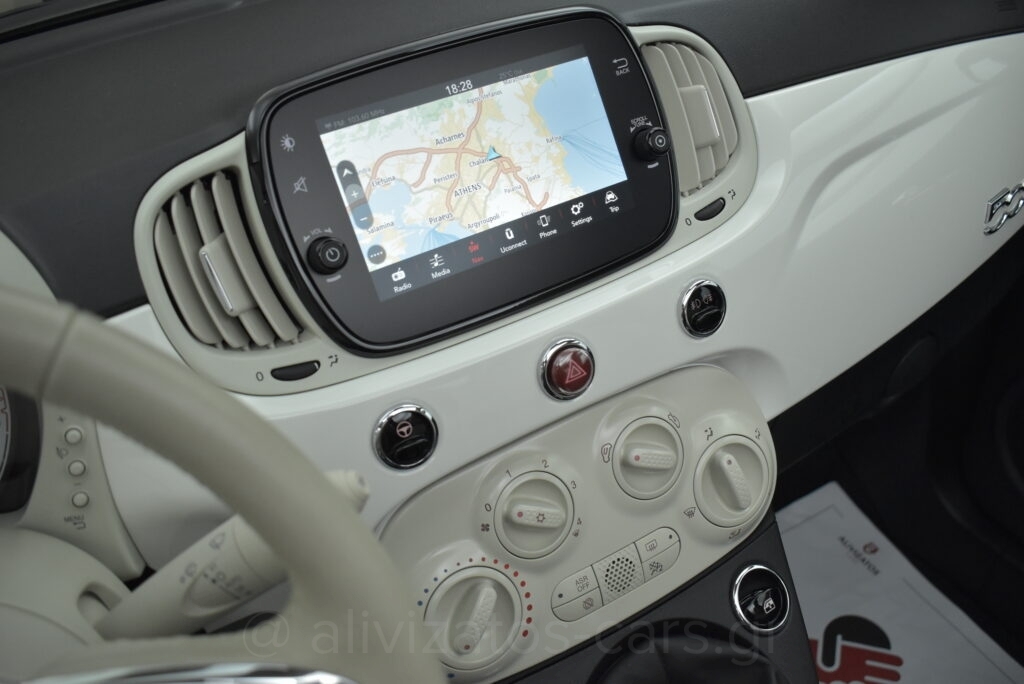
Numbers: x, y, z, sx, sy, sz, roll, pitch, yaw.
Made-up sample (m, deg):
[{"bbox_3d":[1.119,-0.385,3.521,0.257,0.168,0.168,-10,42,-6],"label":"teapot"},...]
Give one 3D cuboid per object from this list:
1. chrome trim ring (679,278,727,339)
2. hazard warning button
[{"bbox_3d":[0.105,-0.019,0.520,0.032,0.032,0.012,-23,9,-25],"label":"chrome trim ring"},{"bbox_3d":[0.028,0.015,0.485,0.032,0.032,0.013,-22,9,-22],"label":"hazard warning button"}]

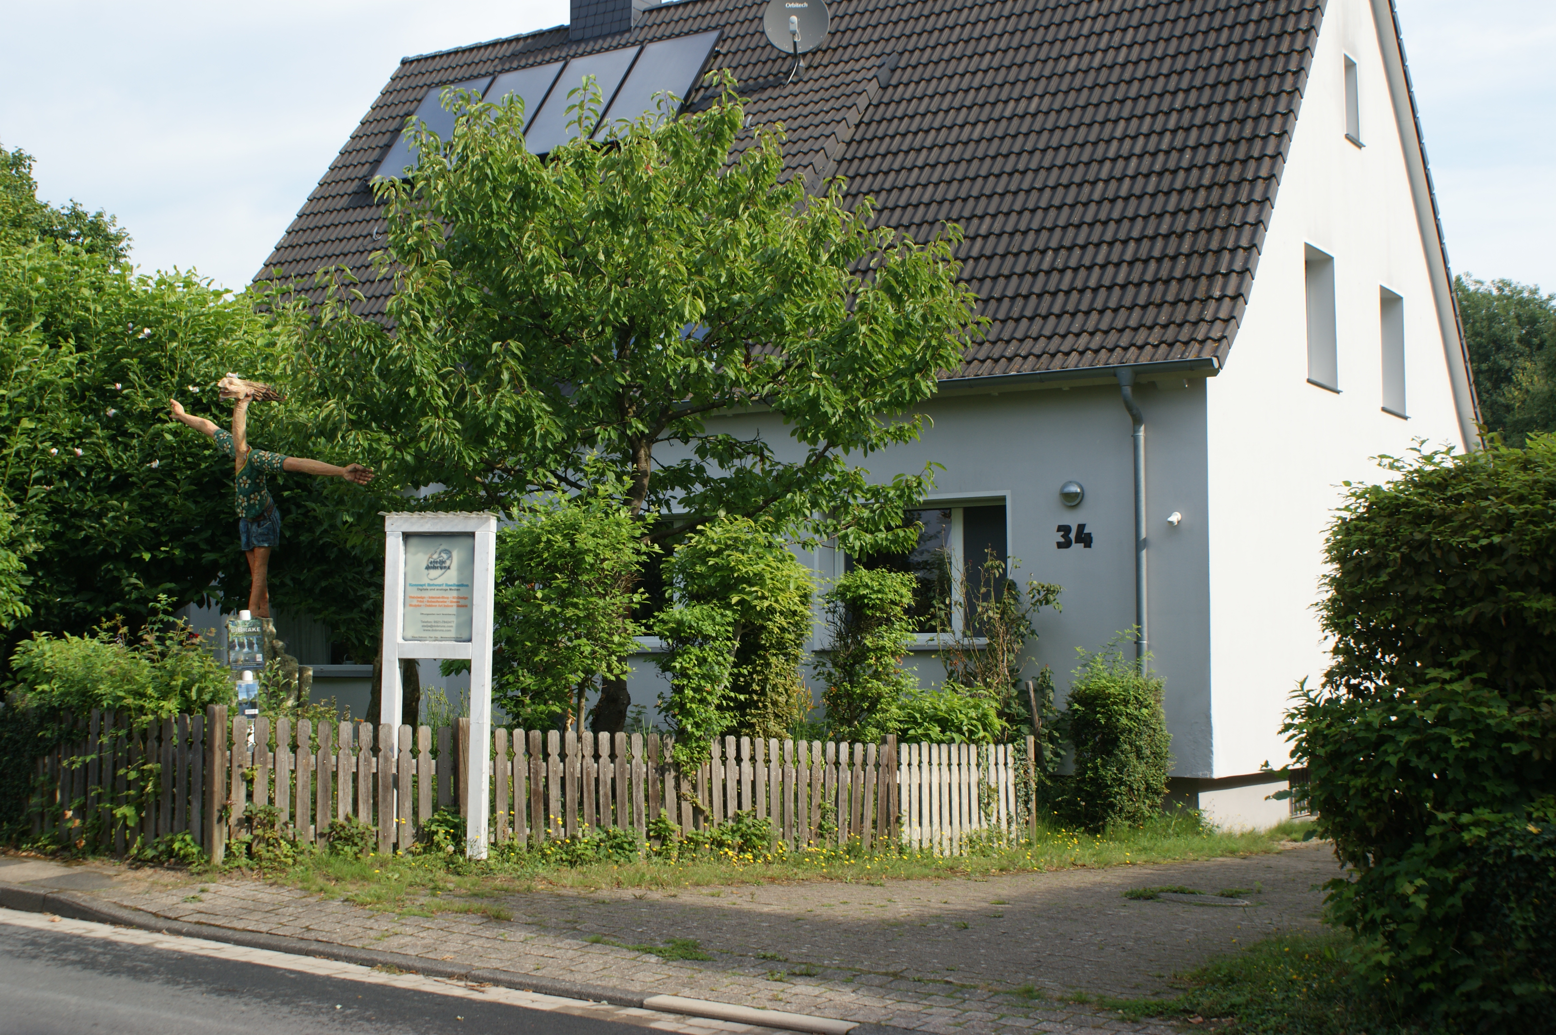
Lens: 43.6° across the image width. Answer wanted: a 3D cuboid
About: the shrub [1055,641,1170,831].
[{"bbox_3d":[3.053,2.037,17.713,0.880,1.755,0.780,-3,-5,32],"label":"shrub"}]

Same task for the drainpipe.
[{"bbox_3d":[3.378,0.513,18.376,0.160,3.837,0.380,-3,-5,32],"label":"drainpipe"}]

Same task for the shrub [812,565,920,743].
[{"bbox_3d":[0.749,1.546,16.467,0.887,2.256,0.850,0,-4,3],"label":"shrub"}]

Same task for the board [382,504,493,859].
[{"bbox_3d":[-2.285,1.130,13.067,0.760,2.331,0.140,-1,-4,9],"label":"board"}]

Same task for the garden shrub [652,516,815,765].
[{"bbox_3d":[-0.347,1.247,15.168,1.274,2.502,1.100,0,-4,-1],"label":"garden shrub"}]

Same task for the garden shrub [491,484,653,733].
[{"bbox_3d":[-1.638,1.088,15.070,1.341,2.693,1.200,0,-4,-6],"label":"garden shrub"}]

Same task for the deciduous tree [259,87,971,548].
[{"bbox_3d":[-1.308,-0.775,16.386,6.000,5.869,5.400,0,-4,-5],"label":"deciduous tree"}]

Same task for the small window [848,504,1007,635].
[{"bbox_3d":[1.473,0.561,19.980,1.952,1.351,0.140,-3,-5,32],"label":"small window"}]

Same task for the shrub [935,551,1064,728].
[{"bbox_3d":[2.044,1.521,17.971,1.171,2.443,0.900,-1,-4,6],"label":"shrub"}]

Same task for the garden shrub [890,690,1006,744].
[{"bbox_3d":[1.498,2.103,17.069,1.016,1.181,0.900,0,-4,5],"label":"garden shrub"}]

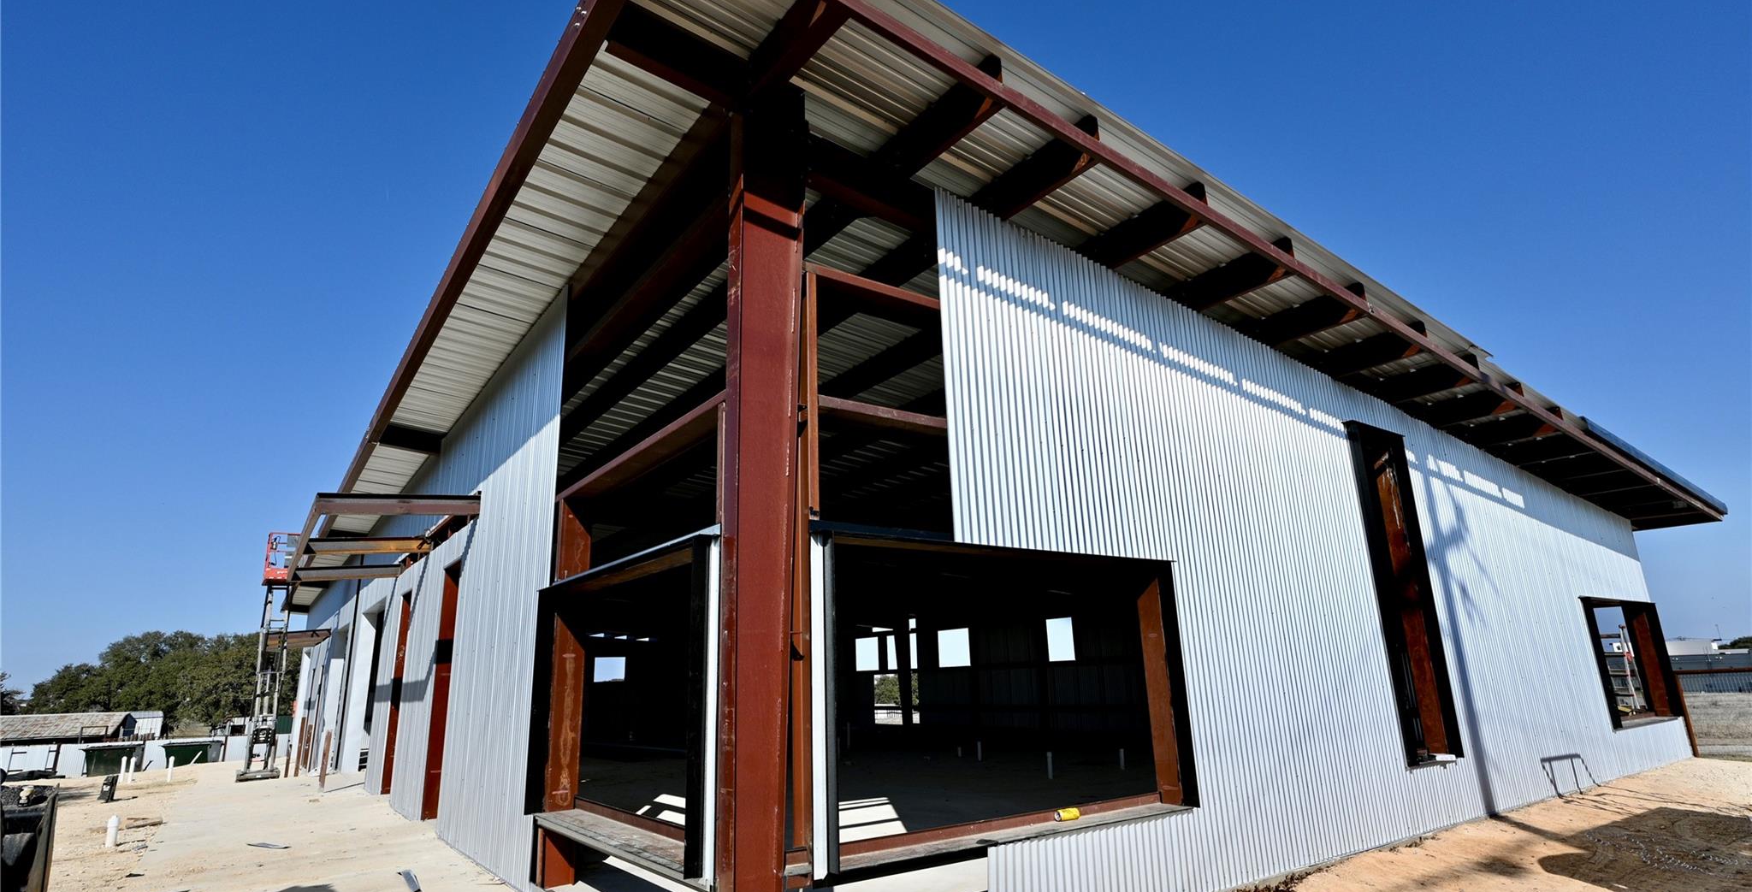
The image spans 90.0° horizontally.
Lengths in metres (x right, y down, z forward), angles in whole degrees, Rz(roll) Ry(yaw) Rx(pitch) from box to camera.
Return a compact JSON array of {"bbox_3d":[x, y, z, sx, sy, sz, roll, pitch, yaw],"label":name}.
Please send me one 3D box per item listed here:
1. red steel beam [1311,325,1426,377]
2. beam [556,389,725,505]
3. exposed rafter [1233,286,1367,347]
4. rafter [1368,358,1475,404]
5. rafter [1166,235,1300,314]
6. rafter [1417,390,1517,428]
[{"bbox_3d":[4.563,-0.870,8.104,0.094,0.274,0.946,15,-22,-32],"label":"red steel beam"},{"bbox_3d":[-1.641,0.108,6.032,0.200,0.070,3.240,8,-18,-34],"label":"beam"},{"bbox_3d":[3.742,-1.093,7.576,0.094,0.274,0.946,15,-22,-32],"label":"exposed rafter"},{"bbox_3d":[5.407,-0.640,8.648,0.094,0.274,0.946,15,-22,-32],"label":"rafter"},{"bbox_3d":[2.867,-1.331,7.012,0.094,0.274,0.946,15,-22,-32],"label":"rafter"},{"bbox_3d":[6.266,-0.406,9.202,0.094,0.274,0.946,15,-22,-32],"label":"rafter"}]

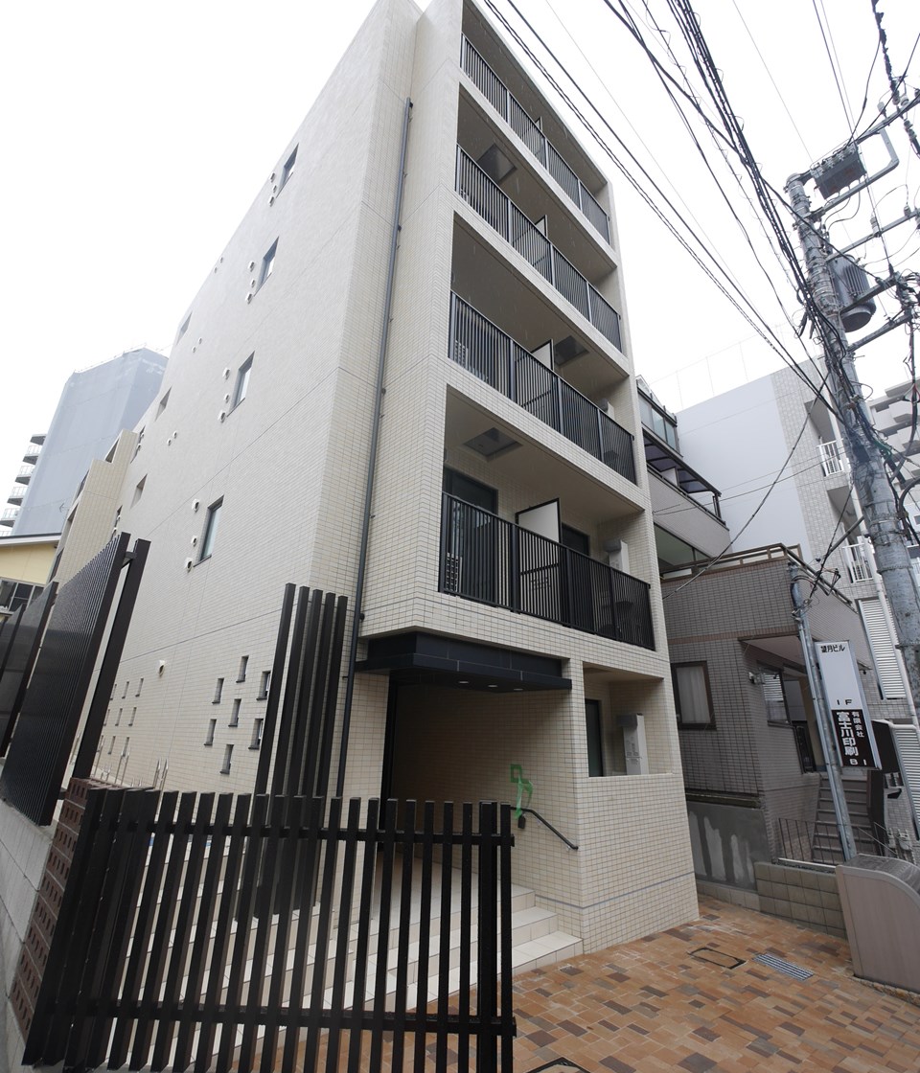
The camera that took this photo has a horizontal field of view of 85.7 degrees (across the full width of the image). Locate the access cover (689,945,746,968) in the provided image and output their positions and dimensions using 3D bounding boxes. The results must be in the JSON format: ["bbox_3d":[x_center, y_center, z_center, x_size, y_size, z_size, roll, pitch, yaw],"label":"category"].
[{"bbox_3d":[2.663,4.373,5.134,0.375,0.030,0.425,25,-30,-39],"label":"access cover"}]

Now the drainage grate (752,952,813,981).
[{"bbox_3d":[3.324,4.430,5.090,0.310,0.030,0.465,22,-26,-35],"label":"drainage grate"}]

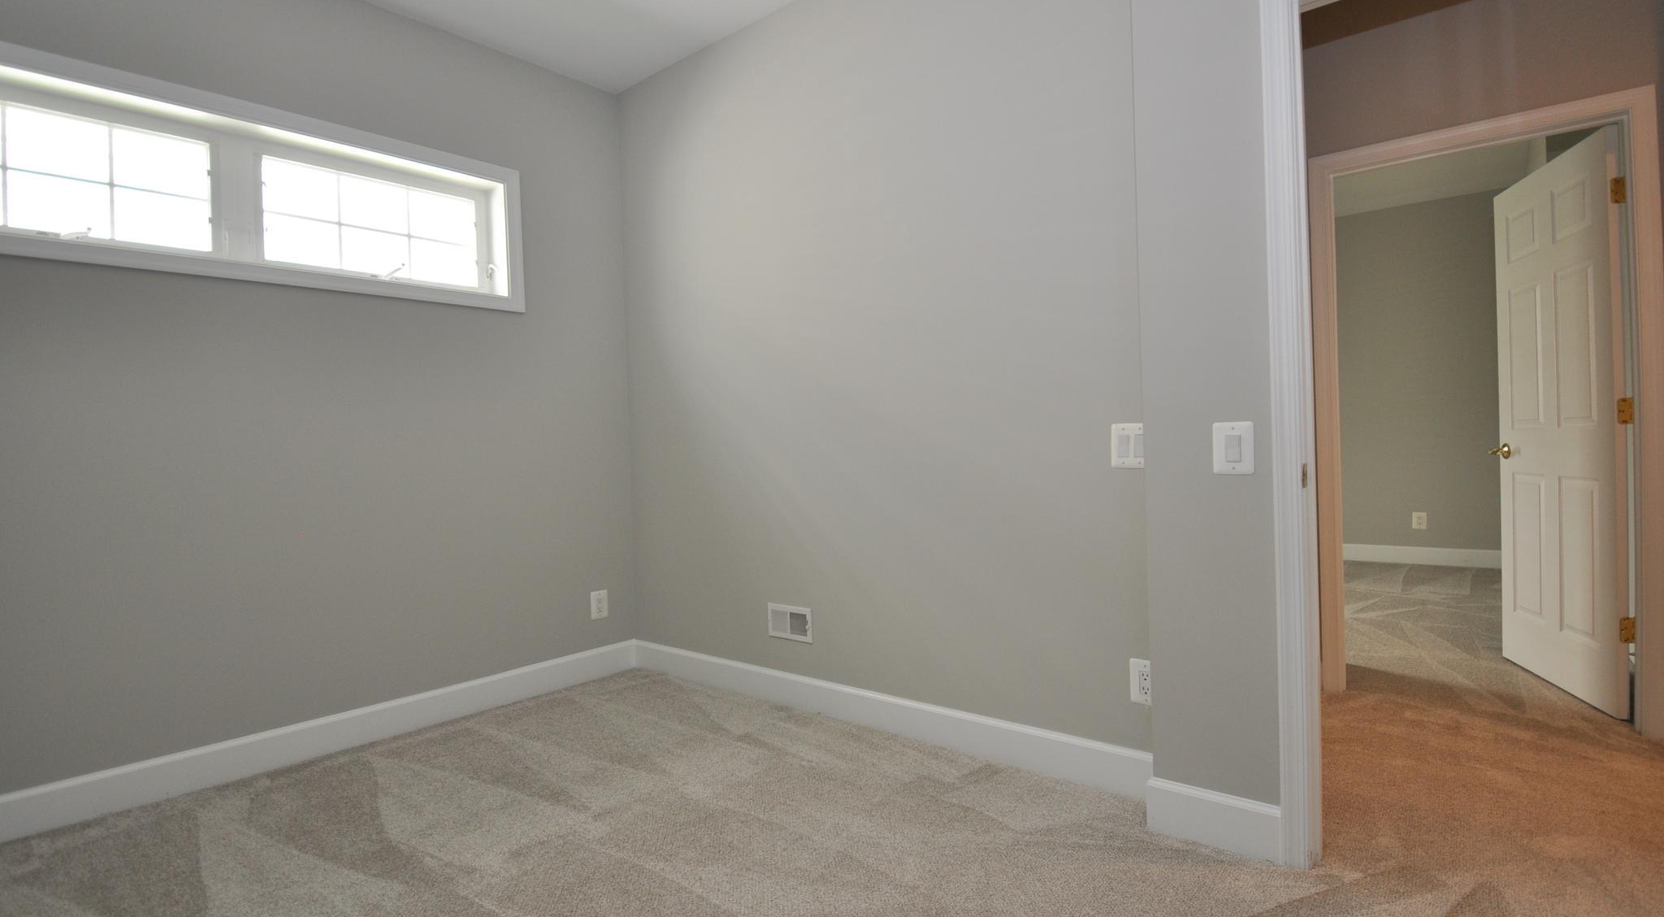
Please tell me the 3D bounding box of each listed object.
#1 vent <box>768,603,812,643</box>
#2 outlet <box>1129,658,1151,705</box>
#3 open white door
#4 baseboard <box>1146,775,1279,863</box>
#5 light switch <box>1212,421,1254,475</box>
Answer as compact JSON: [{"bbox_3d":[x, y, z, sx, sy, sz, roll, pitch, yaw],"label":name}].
[{"bbox_3d":[-0.163,0.655,2.939,0.226,0.135,0.012,-1,1,38],"label":"vent"},{"bbox_3d":[0.893,0.642,2.106,0.080,0.124,0.010,-1,1,38],"label":"outlet"},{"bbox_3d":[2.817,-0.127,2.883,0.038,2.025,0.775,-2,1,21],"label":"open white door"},{"bbox_3d":[0.952,0.902,1.854,0.300,0.135,0.016,-1,1,38],"label":"baseboard"},{"bbox_3d":[0.979,-0.024,1.801,0.086,0.124,0.011,-1,1,38],"label":"light switch"}]

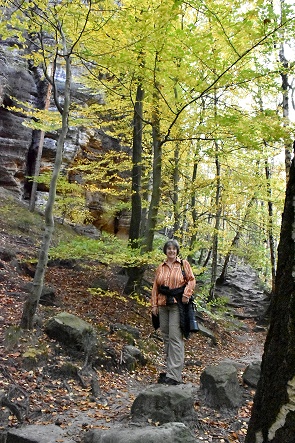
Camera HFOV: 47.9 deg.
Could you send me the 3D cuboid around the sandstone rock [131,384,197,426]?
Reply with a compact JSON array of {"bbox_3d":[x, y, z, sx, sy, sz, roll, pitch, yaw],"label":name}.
[{"bbox_3d":[0.165,1.965,3.580,0.660,0.320,0.480,2,-10,-3],"label":"sandstone rock"}]

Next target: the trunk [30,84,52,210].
[{"bbox_3d":[-3.950,-2.900,12.440,0.240,5.150,0.240,4,-10,0],"label":"trunk"}]

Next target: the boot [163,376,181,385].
[{"bbox_3d":[0.275,1.785,3.790,0.270,0.120,0.105,11,-14,-44],"label":"boot"}]

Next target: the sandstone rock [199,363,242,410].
[{"bbox_3d":[0.885,1.965,4.000,0.450,0.430,0.400,1,-10,0],"label":"sandstone rock"}]

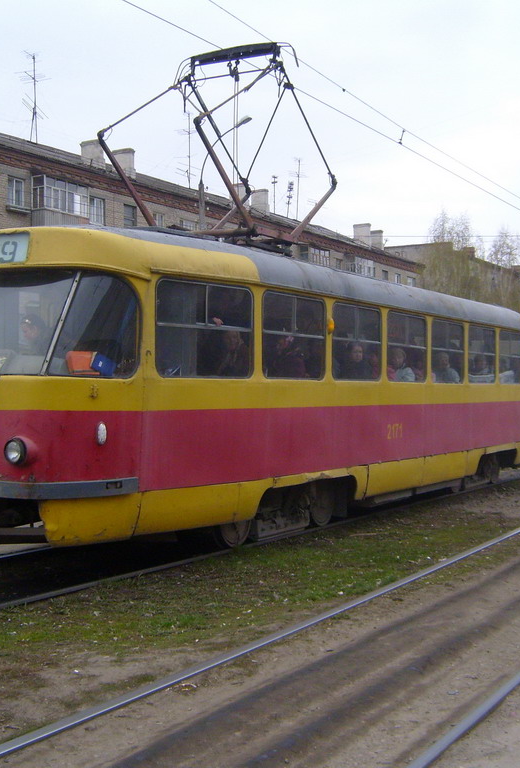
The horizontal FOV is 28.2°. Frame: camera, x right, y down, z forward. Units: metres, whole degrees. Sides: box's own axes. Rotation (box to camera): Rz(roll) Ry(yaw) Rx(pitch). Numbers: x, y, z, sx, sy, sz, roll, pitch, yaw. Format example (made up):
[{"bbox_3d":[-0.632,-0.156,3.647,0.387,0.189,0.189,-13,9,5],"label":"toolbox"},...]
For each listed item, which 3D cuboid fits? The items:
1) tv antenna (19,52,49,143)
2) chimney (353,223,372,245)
[{"bbox_3d":[-11.588,-14.715,53.036,1.200,4.685,1.300,0,0,17],"label":"tv antenna"},{"bbox_3d":[7.559,-10.810,76.188,1.250,1.877,0.500,0,-1,31],"label":"chimney"}]

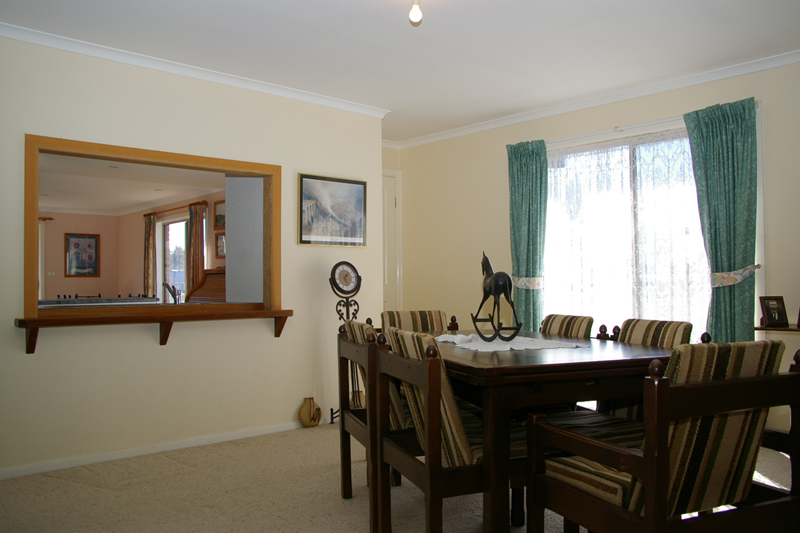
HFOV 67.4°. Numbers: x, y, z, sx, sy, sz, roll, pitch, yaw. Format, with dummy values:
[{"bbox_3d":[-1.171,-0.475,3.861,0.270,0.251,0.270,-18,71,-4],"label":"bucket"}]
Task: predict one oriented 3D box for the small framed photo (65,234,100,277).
[{"bbox_3d":[-6.012,-0.203,11.364,0.600,0.800,0.030,1,-2,-38],"label":"small framed photo"}]

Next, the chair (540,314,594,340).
[{"bbox_3d":[0.659,0.680,3.003,0.560,0.860,0.510,1,-2,-28],"label":"chair"}]

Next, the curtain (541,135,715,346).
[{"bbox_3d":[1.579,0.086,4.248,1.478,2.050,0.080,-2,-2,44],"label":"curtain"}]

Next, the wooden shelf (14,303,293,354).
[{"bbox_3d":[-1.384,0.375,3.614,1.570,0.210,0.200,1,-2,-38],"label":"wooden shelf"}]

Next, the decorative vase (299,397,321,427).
[{"bbox_3d":[-0.634,1.036,4.225,0.155,0.215,0.140,1,-2,-38],"label":"decorative vase"}]

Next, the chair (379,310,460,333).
[{"bbox_3d":[0.176,0.691,3.399,0.600,0.860,0.570,0,-1,-22],"label":"chair"}]

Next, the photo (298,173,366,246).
[{"bbox_3d":[-0.491,-0.402,4.452,0.590,0.510,0.025,1,-2,-38],"label":"photo"}]

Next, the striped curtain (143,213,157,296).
[{"bbox_3d":[-4.373,0.179,10.494,0.420,2.200,0.120,-2,-2,44],"label":"striped curtain"}]

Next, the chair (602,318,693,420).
[{"bbox_3d":[0.928,0.667,2.544,0.560,0.860,0.510,1,-2,-29],"label":"chair"}]

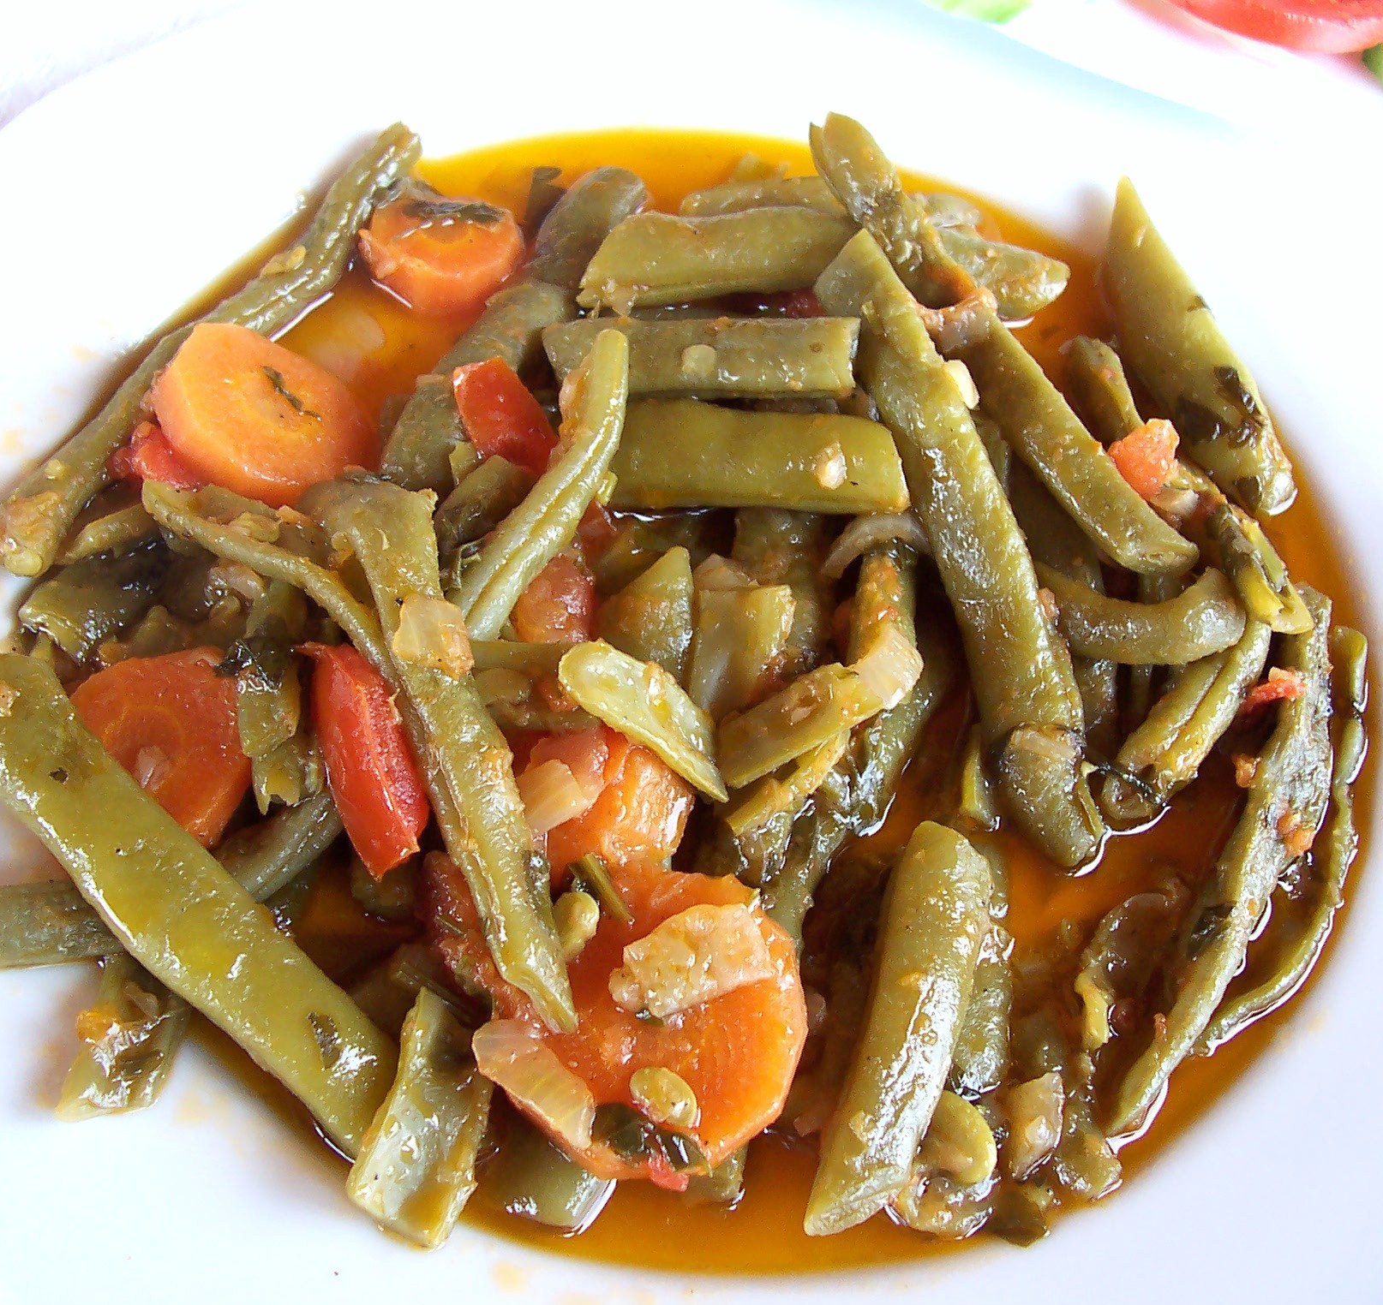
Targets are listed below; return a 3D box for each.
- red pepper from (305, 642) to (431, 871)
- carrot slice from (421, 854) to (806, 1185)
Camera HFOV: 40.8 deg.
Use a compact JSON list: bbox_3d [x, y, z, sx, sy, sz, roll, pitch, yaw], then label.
[{"bbox_3d":[-0.038,0.013,0.219,0.011,0.009,0.026,-17,64,-15],"label":"red pepper"},{"bbox_3d":[-0.006,0.041,0.207,0.035,0.009,0.035,1,63,-3],"label":"carrot slice"}]

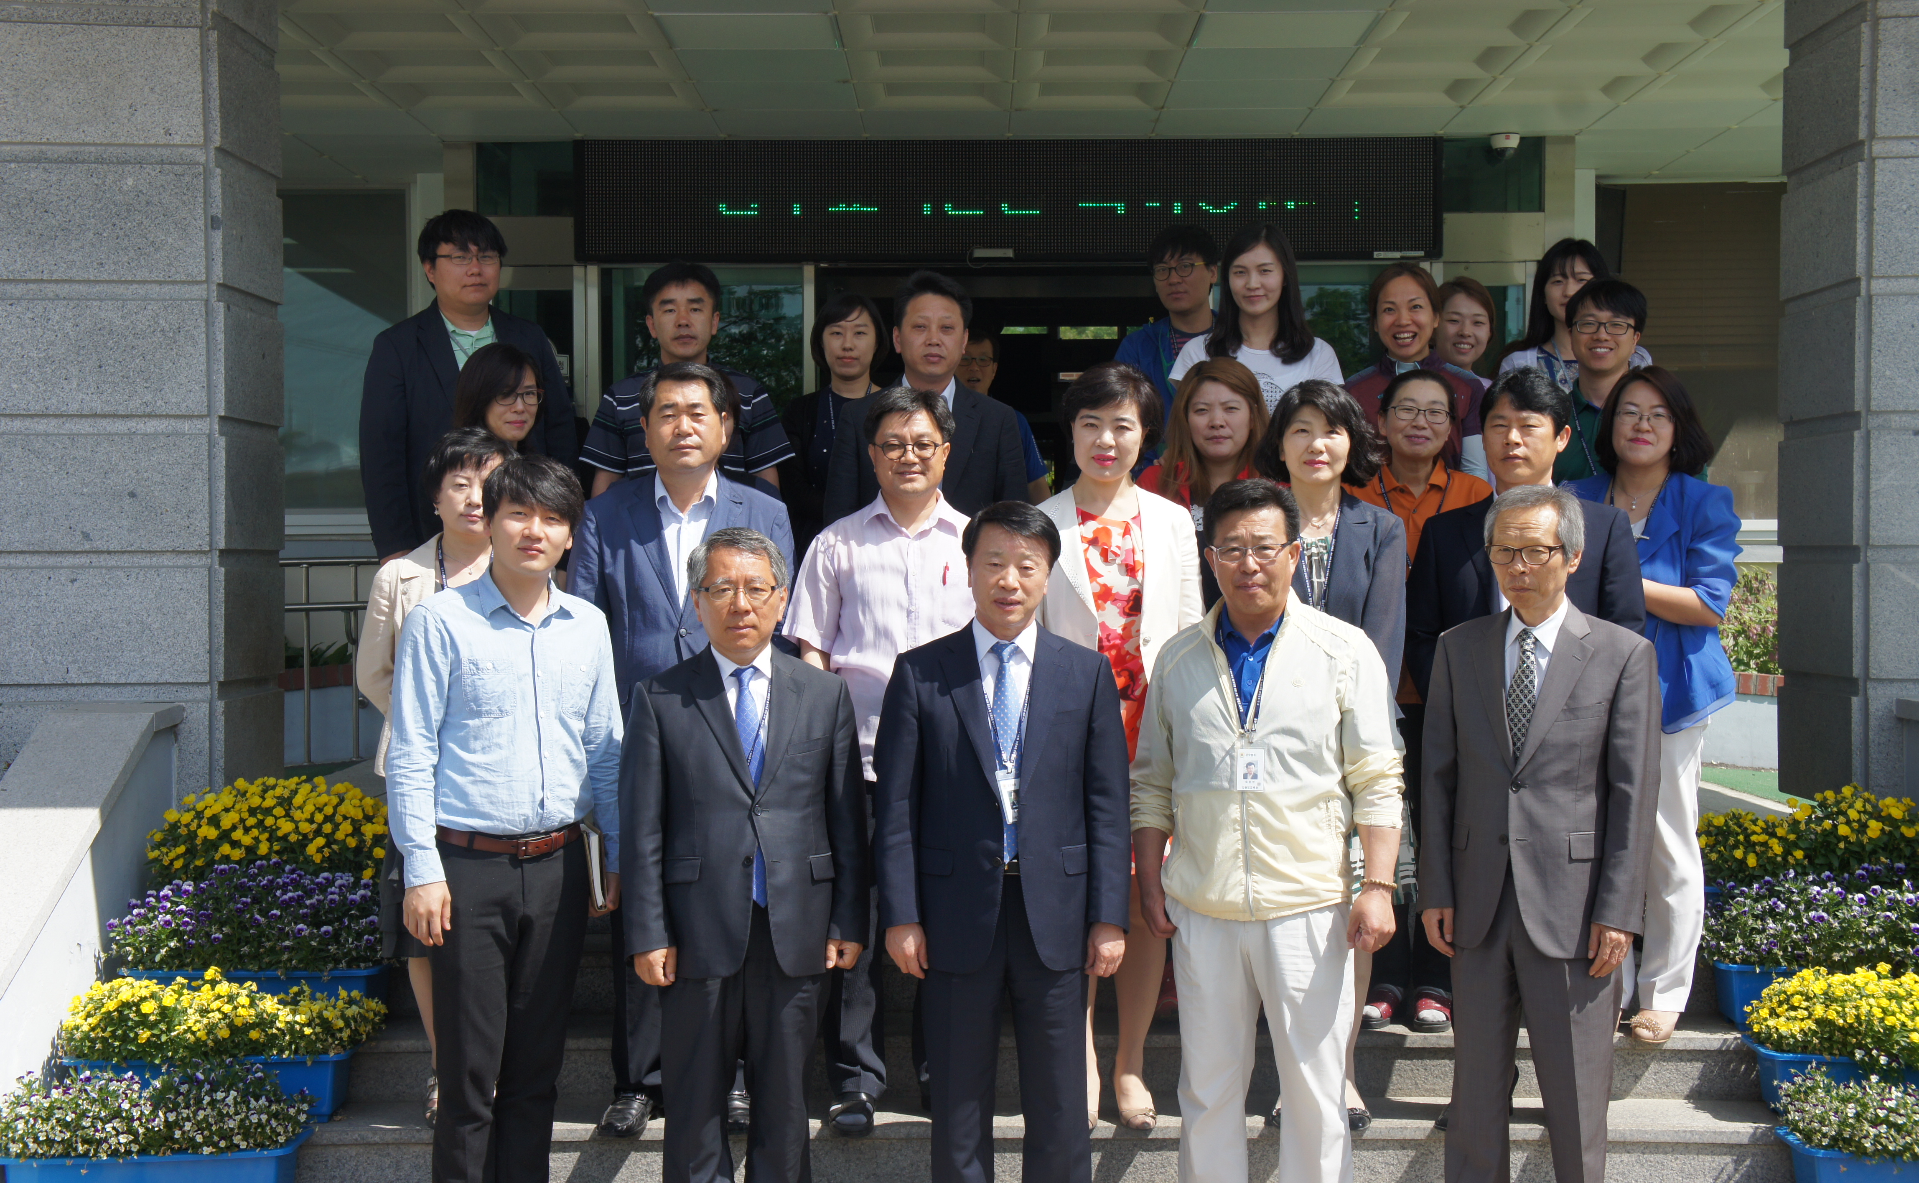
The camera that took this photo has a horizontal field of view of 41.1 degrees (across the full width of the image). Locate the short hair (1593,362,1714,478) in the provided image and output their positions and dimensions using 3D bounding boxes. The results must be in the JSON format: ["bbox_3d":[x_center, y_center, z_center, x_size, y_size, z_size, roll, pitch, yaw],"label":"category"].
[{"bbox_3d":[1.656,-0.405,6.080,0.280,0.270,0.240,-2,0,9],"label":"short hair"}]

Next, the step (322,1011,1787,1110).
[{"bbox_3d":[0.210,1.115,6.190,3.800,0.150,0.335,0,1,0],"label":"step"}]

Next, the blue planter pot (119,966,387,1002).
[{"bbox_3d":[-1.666,0.966,6.100,0.595,0.165,0.220,0,1,0],"label":"blue planter pot"}]

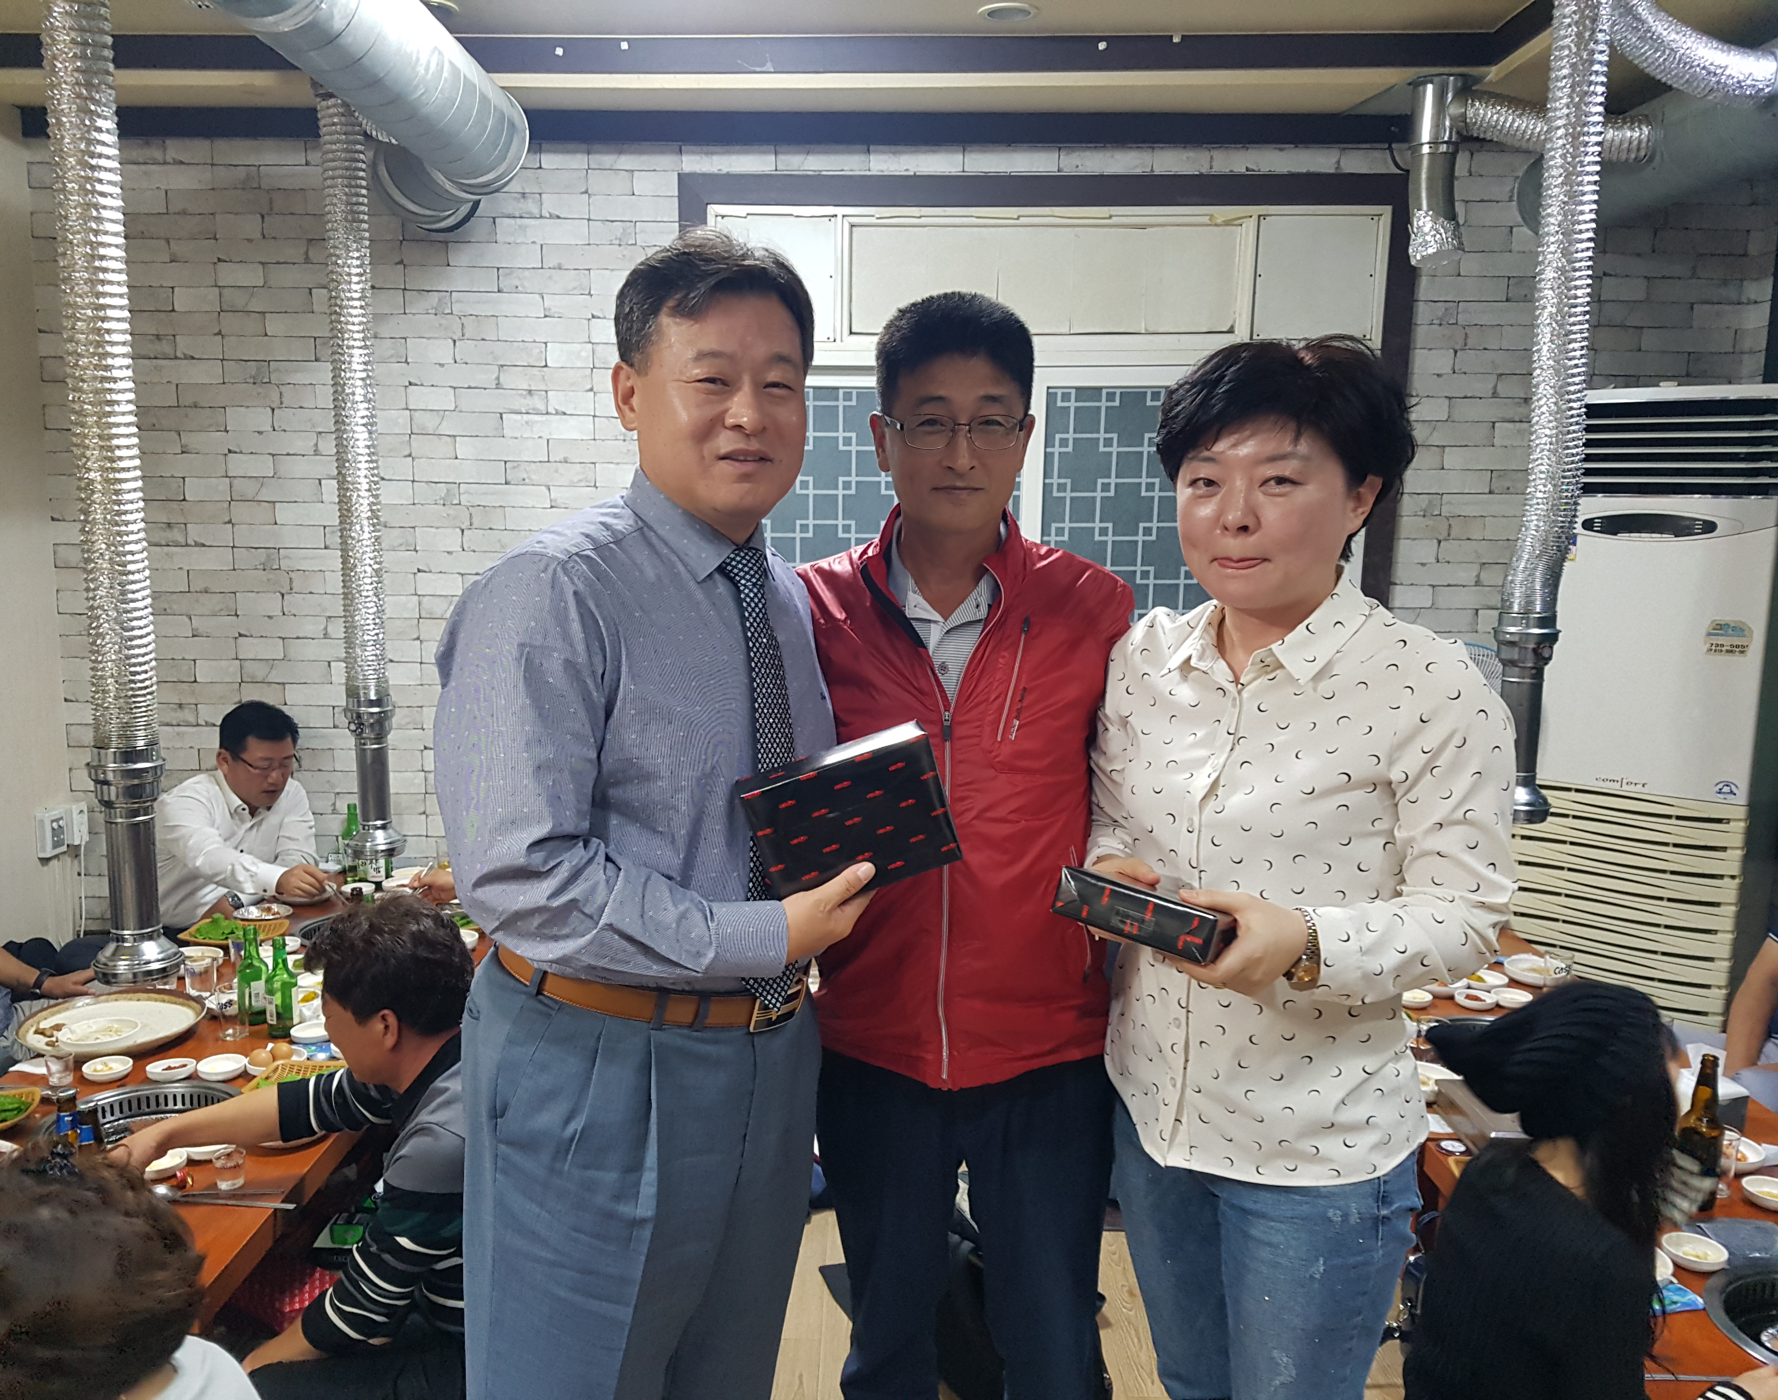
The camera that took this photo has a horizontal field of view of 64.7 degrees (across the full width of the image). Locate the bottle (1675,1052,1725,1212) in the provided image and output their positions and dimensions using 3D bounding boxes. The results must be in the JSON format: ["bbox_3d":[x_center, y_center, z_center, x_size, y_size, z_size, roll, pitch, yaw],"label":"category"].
[{"bbox_3d":[1.344,0.716,2.320,0.070,0.262,0.070,5,10,27],"label":"bottle"}]

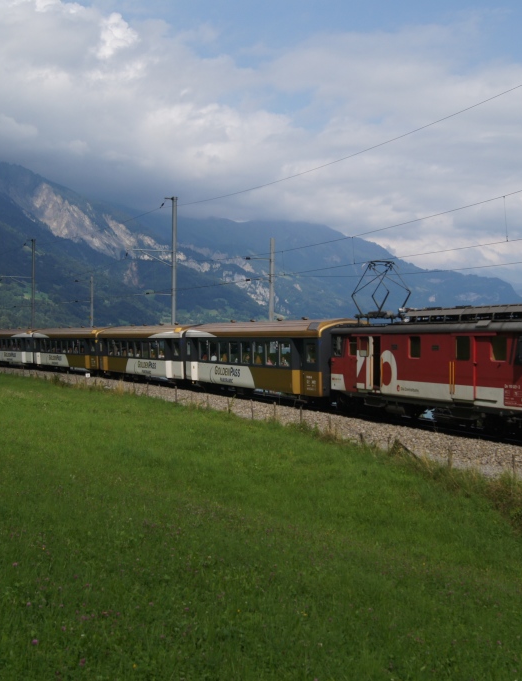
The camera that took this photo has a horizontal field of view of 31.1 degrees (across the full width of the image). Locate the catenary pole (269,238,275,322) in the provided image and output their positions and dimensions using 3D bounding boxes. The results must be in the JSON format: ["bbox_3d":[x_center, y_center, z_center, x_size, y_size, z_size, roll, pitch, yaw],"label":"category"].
[{"bbox_3d":[0.642,-1.312,53.991,0.250,9.120,0.250,1,0,-25],"label":"catenary pole"}]

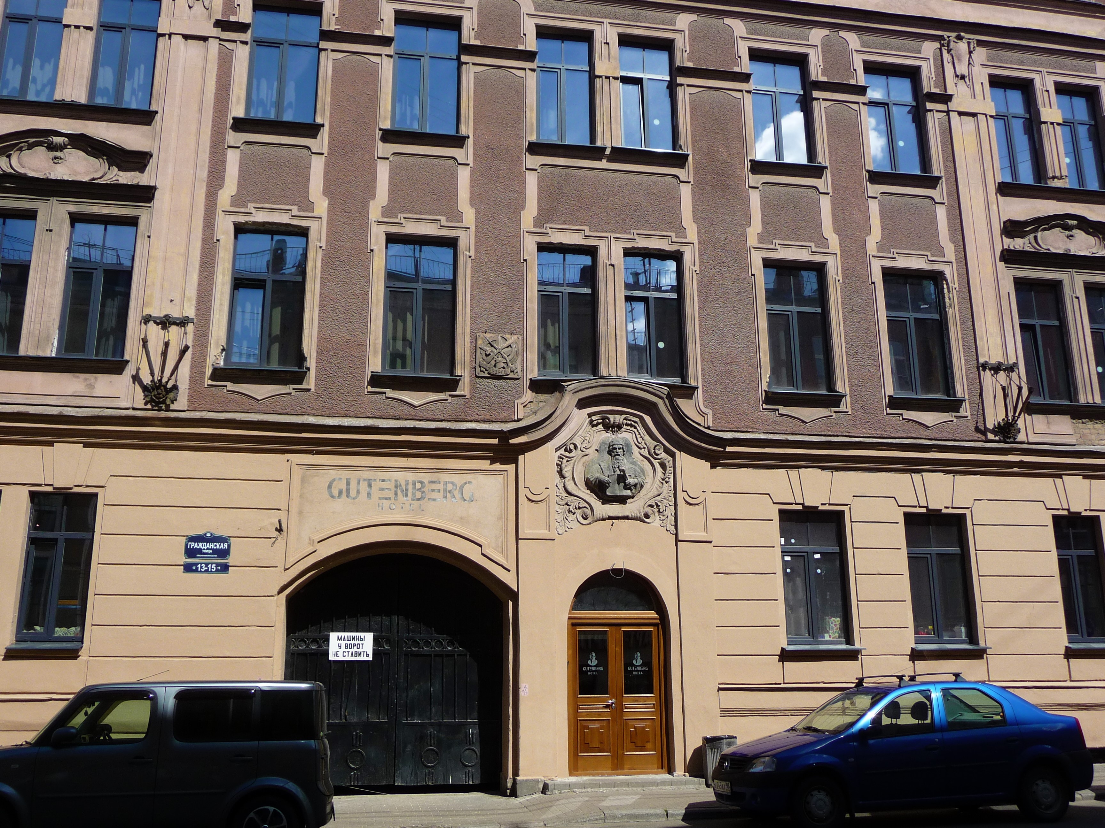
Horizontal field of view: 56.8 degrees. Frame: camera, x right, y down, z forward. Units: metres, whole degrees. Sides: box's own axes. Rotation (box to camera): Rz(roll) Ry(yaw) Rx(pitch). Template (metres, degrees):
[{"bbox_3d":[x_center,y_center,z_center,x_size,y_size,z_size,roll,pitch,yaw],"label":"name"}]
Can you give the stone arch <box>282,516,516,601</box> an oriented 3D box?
[{"bbox_3d":[-2.070,1.980,14.014,3.130,1.124,0.320,2,-14,-10],"label":"stone arch"}]

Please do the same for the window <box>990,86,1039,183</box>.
[{"bbox_3d":[8.463,-5.175,18.771,0.948,2.099,0.200,2,-15,-10],"label":"window"}]

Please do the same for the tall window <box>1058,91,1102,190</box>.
[{"bbox_3d":[9.779,-5.110,19.005,0.929,2.089,0.200,2,-15,-10],"label":"tall window"}]

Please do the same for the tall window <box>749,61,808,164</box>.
[{"bbox_3d":[3.983,-5.359,17.965,1.105,2.077,0.200,2,-15,-10],"label":"tall window"}]

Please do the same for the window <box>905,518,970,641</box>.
[{"bbox_3d":[6.428,2.741,17.011,0.965,2.126,0.200,2,-14,-10],"label":"window"}]

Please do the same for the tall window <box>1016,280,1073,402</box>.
[{"bbox_3d":[8.472,-1.289,17.741,0.985,2.232,0.200,2,-15,-10],"label":"tall window"}]

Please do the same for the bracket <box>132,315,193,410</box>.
[{"bbox_3d":[-5.266,-0.740,13.765,0.705,1.380,0.380,2,-14,-10],"label":"bracket"}]

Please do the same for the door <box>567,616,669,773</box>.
[{"bbox_3d":[0.987,4.286,15.691,1.489,2.333,0.200,2,-14,-10],"label":"door"}]

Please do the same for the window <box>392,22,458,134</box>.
[{"bbox_3d":[-2.083,-5.563,16.862,1.101,2.092,0.200,2,-15,-10],"label":"window"}]

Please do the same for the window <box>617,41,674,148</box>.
[{"bbox_3d":[1.674,-5.657,18.251,0.969,2.201,0.200,2,-14,-10],"label":"window"}]

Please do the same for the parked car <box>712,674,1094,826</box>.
[{"bbox_3d":[4.043,3.908,11.954,4.250,1.580,1.760,2,-14,-8],"label":"parked car"}]

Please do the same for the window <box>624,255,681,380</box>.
[{"bbox_3d":[1.625,-1.573,16.510,0.981,2.165,0.200,2,-15,-10],"label":"window"}]

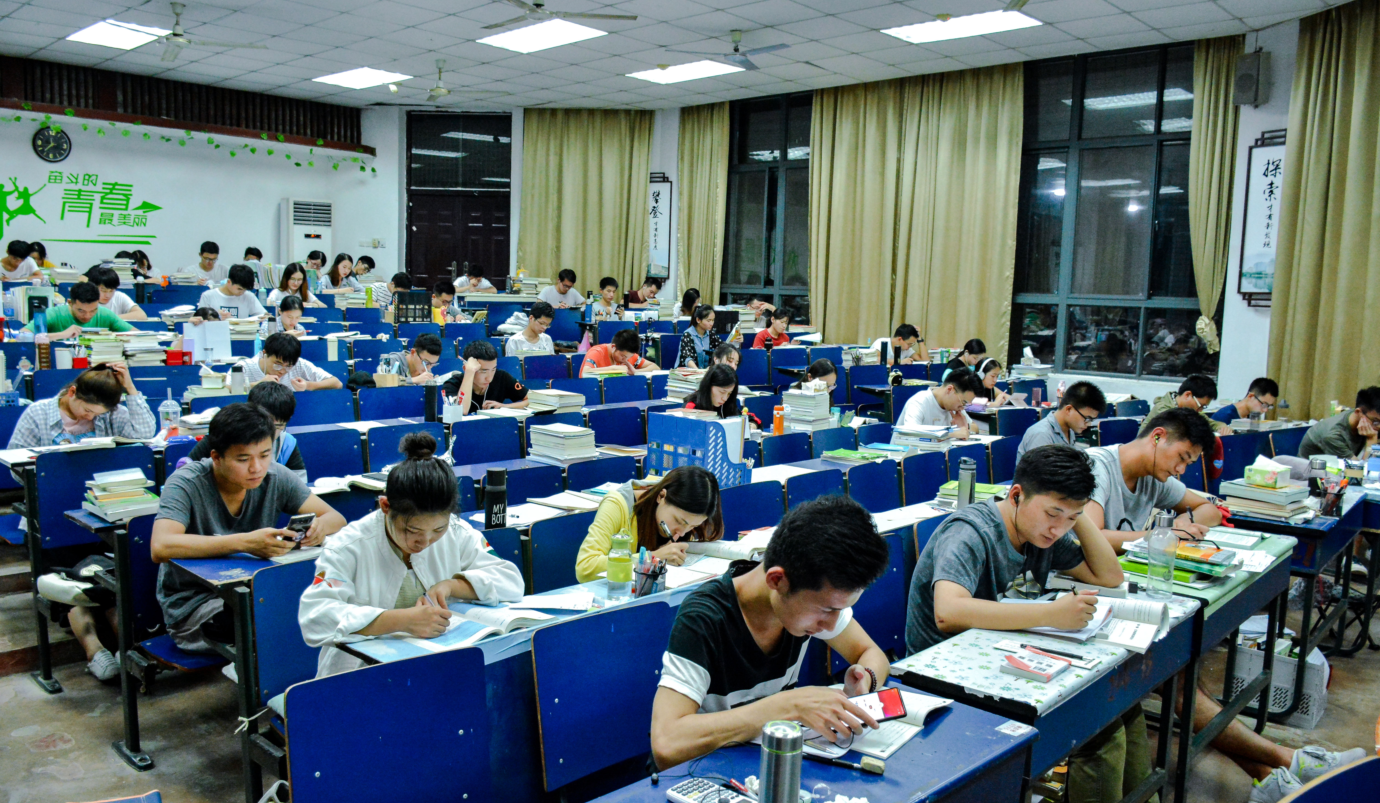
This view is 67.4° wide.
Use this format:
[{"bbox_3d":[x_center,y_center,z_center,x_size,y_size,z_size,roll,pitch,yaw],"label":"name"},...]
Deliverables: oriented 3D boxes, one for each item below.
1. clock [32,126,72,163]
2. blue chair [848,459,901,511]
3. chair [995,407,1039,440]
[{"bbox_3d":[-6.520,-2.626,10.582,0.050,0.370,0.365,7,9,43],"label":"clock"},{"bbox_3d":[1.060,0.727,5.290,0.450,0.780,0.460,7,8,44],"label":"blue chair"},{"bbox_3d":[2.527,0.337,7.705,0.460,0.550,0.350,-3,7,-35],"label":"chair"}]

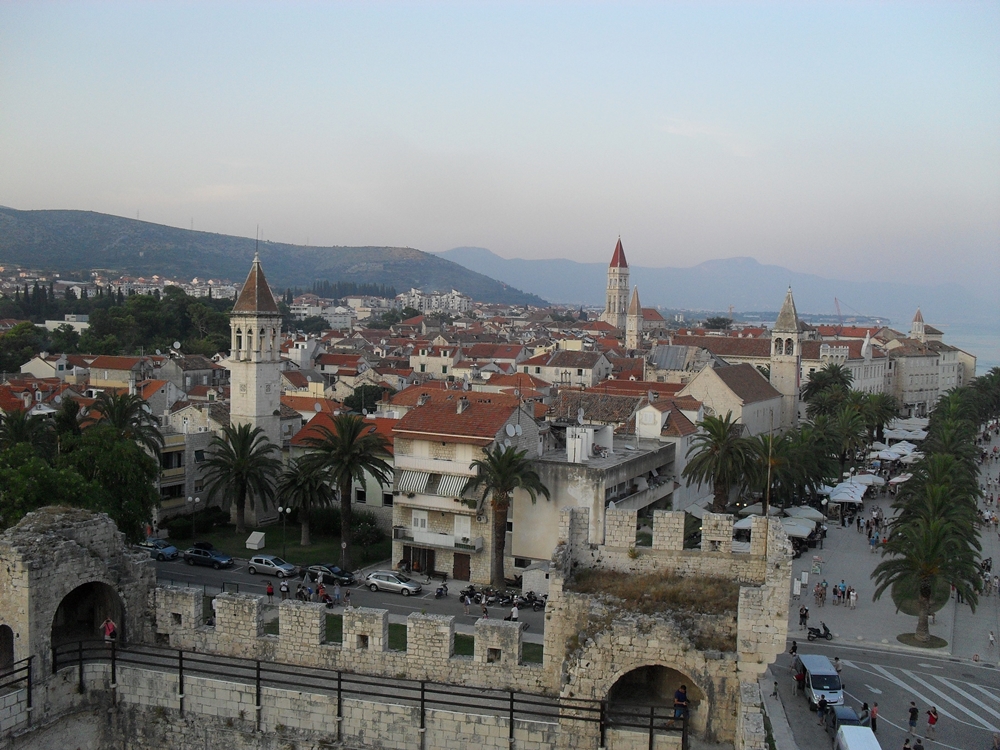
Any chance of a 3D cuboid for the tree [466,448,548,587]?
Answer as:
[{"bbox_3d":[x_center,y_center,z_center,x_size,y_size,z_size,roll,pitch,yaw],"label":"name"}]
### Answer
[{"bbox_3d":[0.485,11.223,80.506,7.100,11.500,7.100,1,4,0],"label":"tree"}]

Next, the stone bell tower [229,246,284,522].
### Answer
[{"bbox_3d":[-24.287,1.326,100.855,3.900,26.900,3.900,4,4,31],"label":"stone bell tower"}]

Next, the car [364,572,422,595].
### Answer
[{"bbox_3d":[-8.269,16.157,79.104,4.500,1.480,1.800,3,4,21],"label":"car"}]

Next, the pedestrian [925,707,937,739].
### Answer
[{"bbox_3d":[22.659,18.267,53.039,0.500,1.700,0.520,2,4,6],"label":"pedestrian"}]

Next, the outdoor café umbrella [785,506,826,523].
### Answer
[{"bbox_3d":[29.809,14.690,98.656,3.600,3.200,3.900,3,4,27],"label":"outdoor café umbrella"}]

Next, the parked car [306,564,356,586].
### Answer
[{"bbox_3d":[-13.752,15.692,80.721,4.650,1.430,1.800,3,4,22],"label":"parked car"}]

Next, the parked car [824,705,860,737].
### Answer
[{"bbox_3d":[17.902,18.399,51.934,1.750,1.470,4.200,2,4,8],"label":"parked car"}]

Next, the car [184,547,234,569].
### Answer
[{"bbox_3d":[-24.649,15.387,85.787,4.580,1.520,1.800,3,4,23],"label":"car"}]

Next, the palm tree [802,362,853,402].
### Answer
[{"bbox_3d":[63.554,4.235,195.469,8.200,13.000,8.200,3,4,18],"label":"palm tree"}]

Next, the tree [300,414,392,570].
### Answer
[{"bbox_3d":[-12.555,9.583,82.560,7.500,12.695,7.500,1,4,0],"label":"tree"}]

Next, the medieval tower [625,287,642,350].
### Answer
[{"bbox_3d":[38.943,-10.645,292.139,3.600,30.074,3.600,3,4,33],"label":"medieval tower"}]

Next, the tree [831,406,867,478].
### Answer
[{"bbox_3d":[45.929,9.149,134.087,5.200,10.400,5.200,3,4,19],"label":"tree"}]

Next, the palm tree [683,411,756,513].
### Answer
[{"bbox_3d":[21.510,9.923,99.098,7.400,12.600,7.400,1,4,0],"label":"palm tree"}]

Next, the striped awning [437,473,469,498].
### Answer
[{"bbox_3d":[-3.555,8.635,78.169,2.420,1.400,0.900,3,4,27],"label":"striped awning"}]

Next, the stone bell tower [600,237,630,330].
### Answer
[{"bbox_3d":[43.867,-26.850,374.499,6.300,48.600,6.300,-2,5,-39],"label":"stone bell tower"}]

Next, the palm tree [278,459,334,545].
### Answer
[{"bbox_3d":[-17.357,11.326,90.617,5.600,8.012,5.600,1,4,0],"label":"palm tree"}]

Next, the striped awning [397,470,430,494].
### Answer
[{"bbox_3d":[-7.008,8.798,83.205,2.450,1.550,0.700,3,4,26],"label":"striped awning"}]

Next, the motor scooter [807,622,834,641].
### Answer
[{"bbox_3d":[21.869,17.532,68.954,1.800,1.220,0.680,1,4,-8],"label":"motor scooter"}]

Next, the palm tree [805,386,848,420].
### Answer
[{"bbox_3d":[51.070,7.133,158.336,7.200,10.696,7.200,1,4,0],"label":"palm tree"}]

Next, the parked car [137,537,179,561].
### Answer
[{"bbox_3d":[-29.325,14.889,86.772,3.950,1.480,1.720,3,4,24],"label":"parked car"}]

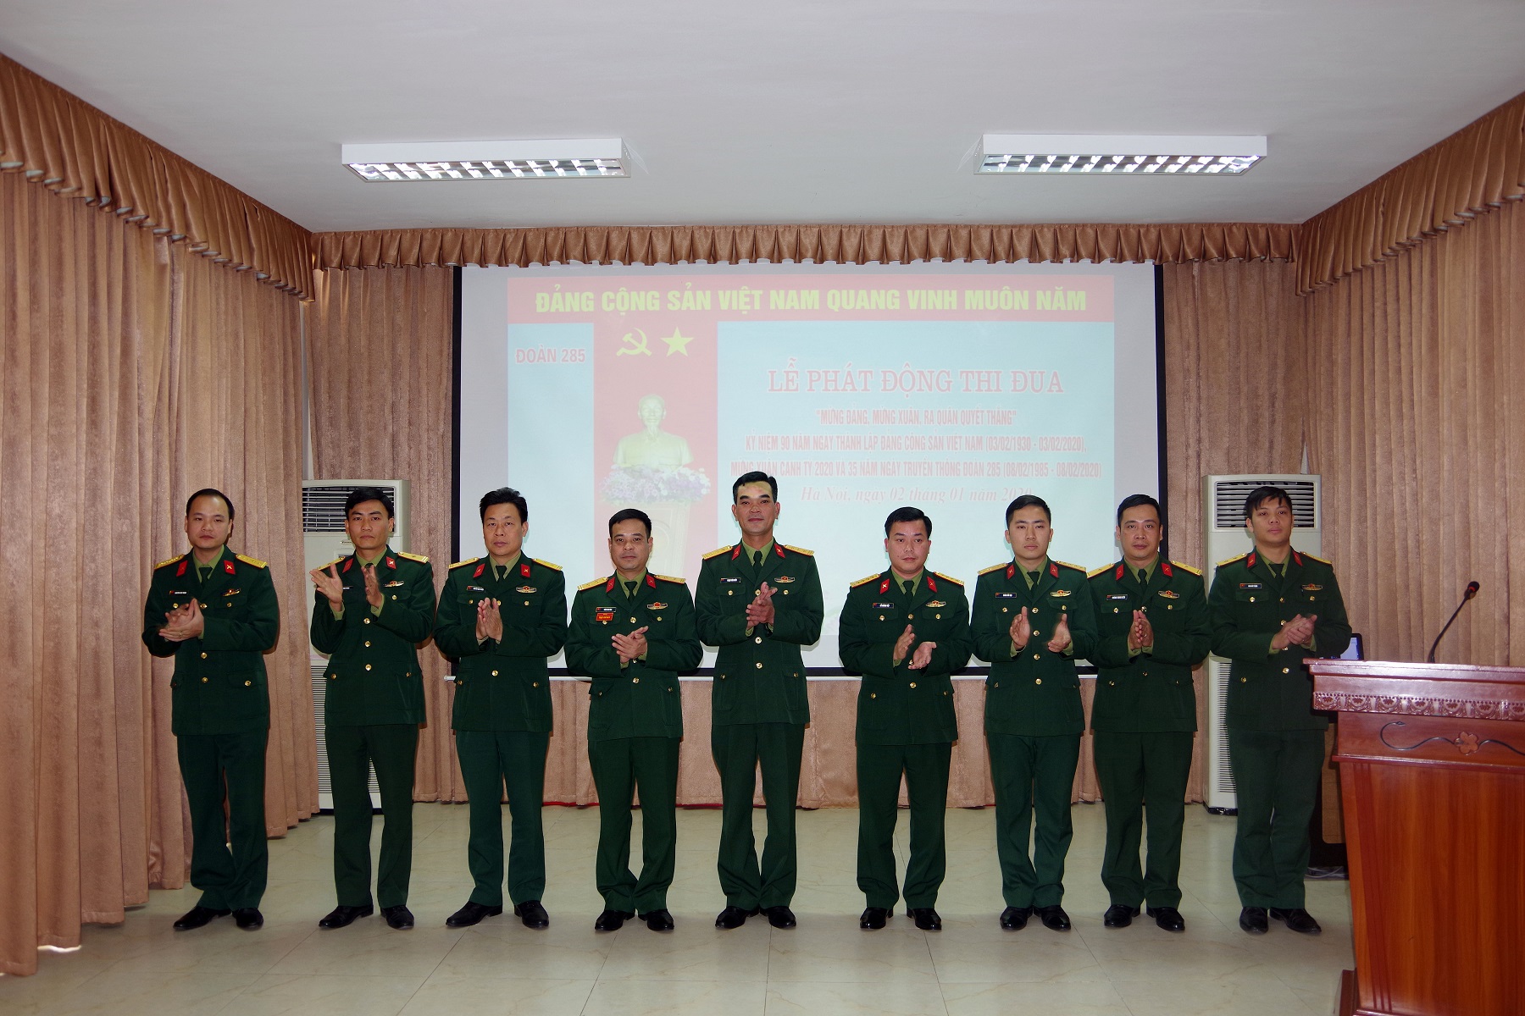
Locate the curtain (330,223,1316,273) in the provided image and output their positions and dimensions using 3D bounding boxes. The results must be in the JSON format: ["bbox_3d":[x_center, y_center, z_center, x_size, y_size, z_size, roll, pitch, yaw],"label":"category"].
[{"bbox_3d":[0.227,-1.447,7.245,5.380,0.220,0.100,0,0,2],"label":"curtain"}]

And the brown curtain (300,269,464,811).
[{"bbox_3d":[-2.188,0.119,7.627,0.905,3.153,0.150,0,-1,2],"label":"brown curtain"}]

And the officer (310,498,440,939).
[{"bbox_3d":[-1.573,0.794,5.300,0.520,1.751,0.430,0,0,-3],"label":"officer"}]

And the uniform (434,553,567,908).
[{"bbox_3d":[-1.048,0.895,5.249,0.533,1.425,0.400,0,-1,2],"label":"uniform"}]

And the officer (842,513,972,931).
[{"bbox_3d":[0.576,0.830,5.235,0.540,1.660,0.440,0,0,0],"label":"officer"}]

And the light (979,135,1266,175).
[{"bbox_3d":[1.525,-1.517,5.650,1.200,0.087,0.310,0,0,2],"label":"light"}]

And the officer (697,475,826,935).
[{"bbox_3d":[-0.012,0.759,5.279,0.530,1.815,0.420,0,0,1],"label":"officer"}]

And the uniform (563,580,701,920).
[{"bbox_3d":[-0.520,0.945,5.285,0.530,1.375,0.380,0,0,-3],"label":"uniform"}]

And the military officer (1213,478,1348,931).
[{"bbox_3d":[2.070,0.787,5.200,0.560,1.745,0.440,0,0,7],"label":"military officer"}]

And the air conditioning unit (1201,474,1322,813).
[{"bbox_3d":[2.750,0.735,7.250,0.580,1.830,0.310,0,0,13],"label":"air conditioning unit"}]

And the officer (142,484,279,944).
[{"bbox_3d":[-2.230,0.801,5.302,0.540,1.741,0.420,0,0,3],"label":"officer"}]

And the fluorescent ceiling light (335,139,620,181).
[{"bbox_3d":[-1.221,-1.530,5.812,1.220,0.090,0.310,0,0,2],"label":"fluorescent ceiling light"}]

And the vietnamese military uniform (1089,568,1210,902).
[{"bbox_3d":[1.535,0.915,5.270,0.530,1.420,0.400,0,0,13],"label":"vietnamese military uniform"}]

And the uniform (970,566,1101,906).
[{"bbox_3d":[1.090,0.912,5.250,0.520,1.420,0.400,0,0,5],"label":"uniform"}]

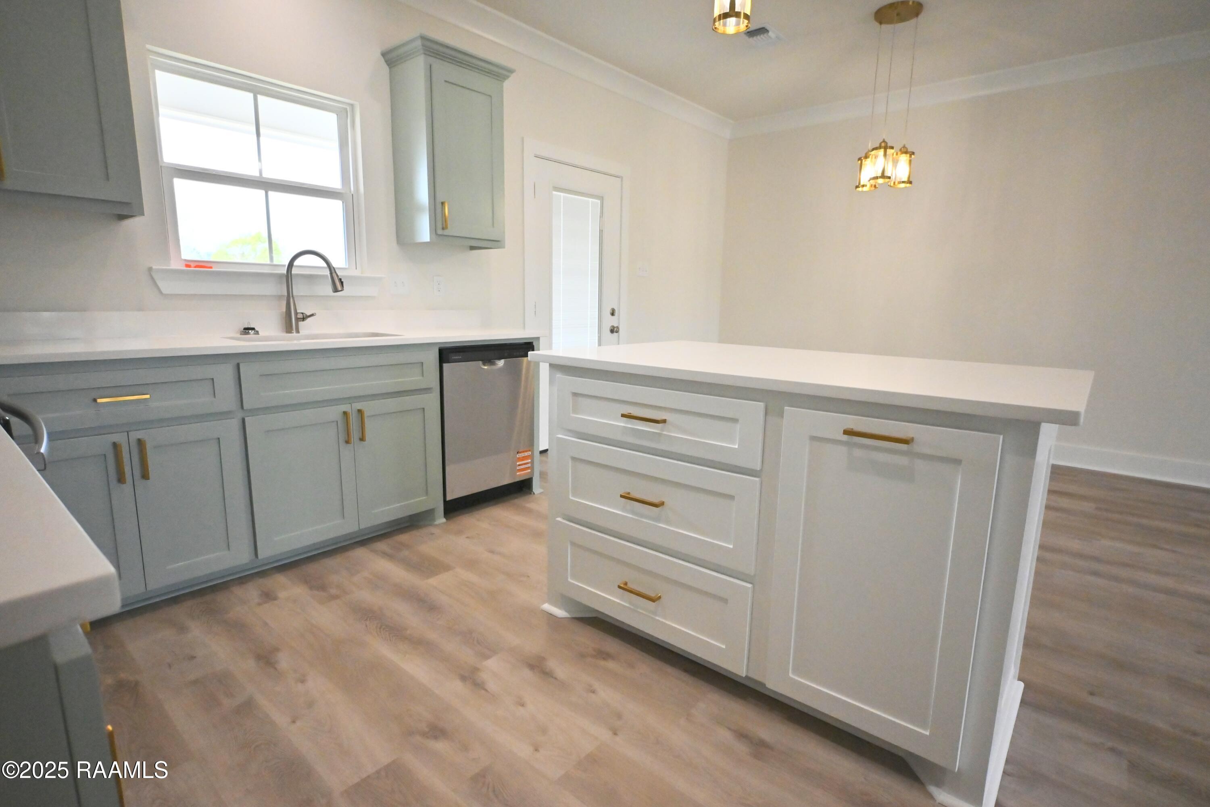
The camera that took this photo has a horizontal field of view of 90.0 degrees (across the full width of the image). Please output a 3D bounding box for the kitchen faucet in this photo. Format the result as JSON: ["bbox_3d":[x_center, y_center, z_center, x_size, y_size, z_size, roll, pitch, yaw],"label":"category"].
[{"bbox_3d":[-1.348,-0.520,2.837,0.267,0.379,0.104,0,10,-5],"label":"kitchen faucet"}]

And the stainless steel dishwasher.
[{"bbox_3d":[-0.812,0.079,3.344,0.606,0.851,0.609,9,13,39],"label":"stainless steel dishwasher"}]

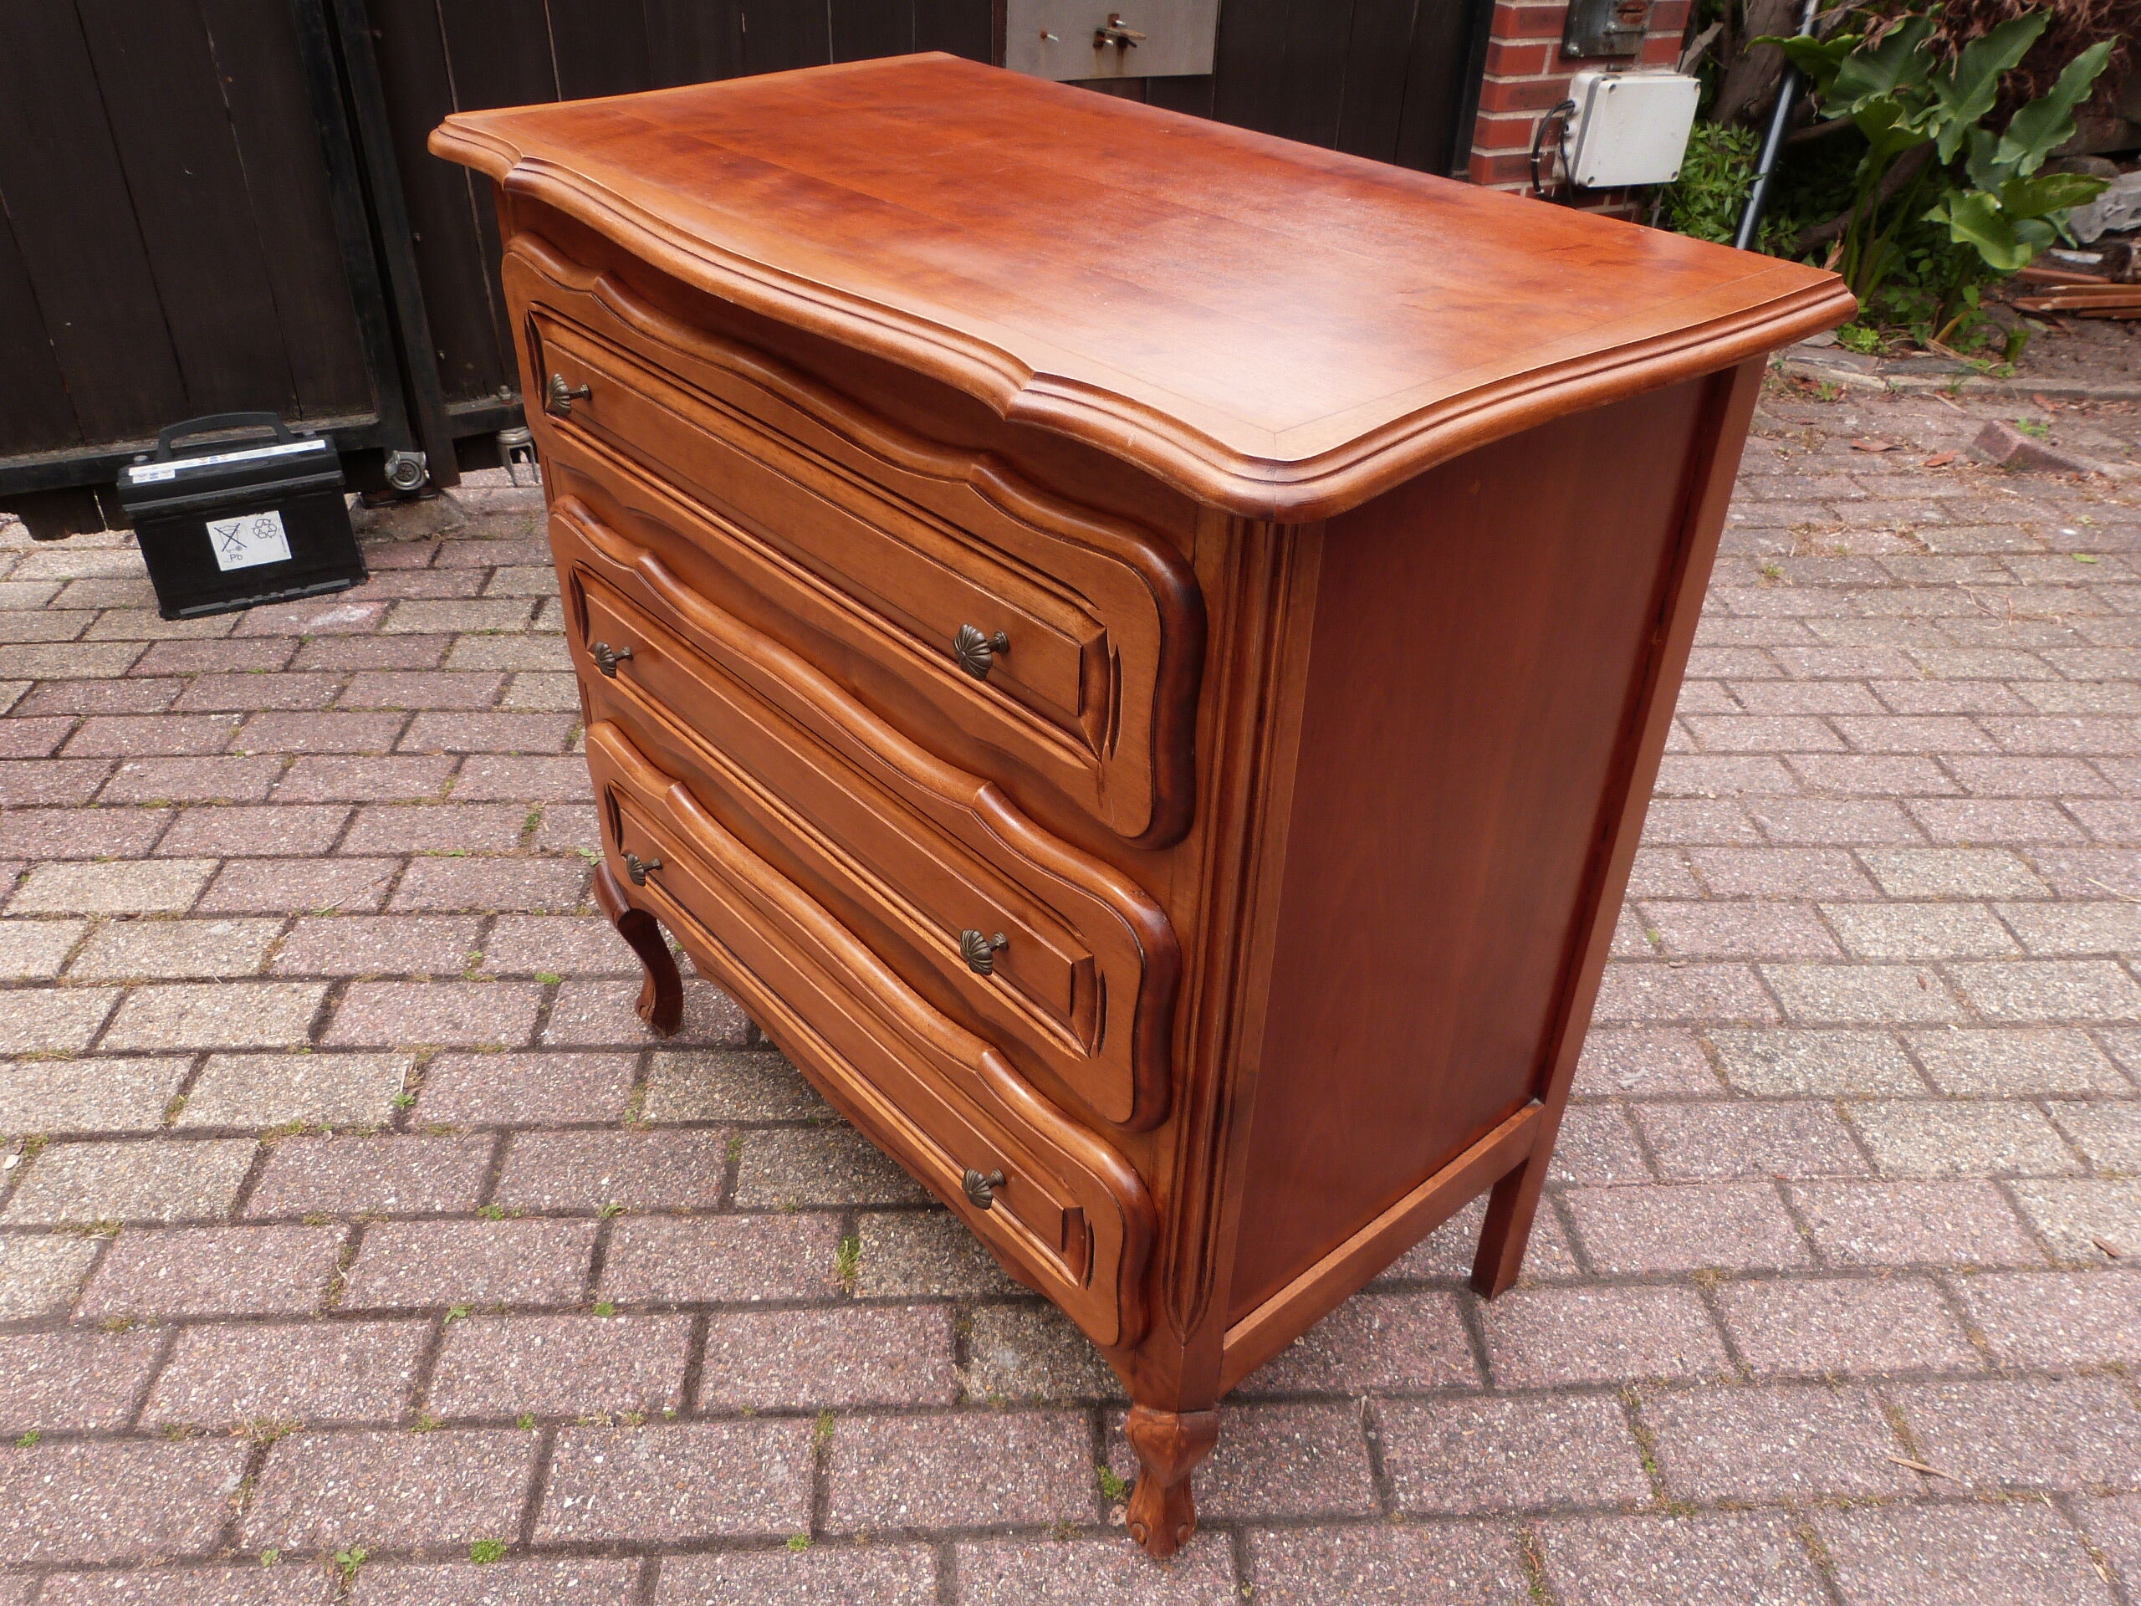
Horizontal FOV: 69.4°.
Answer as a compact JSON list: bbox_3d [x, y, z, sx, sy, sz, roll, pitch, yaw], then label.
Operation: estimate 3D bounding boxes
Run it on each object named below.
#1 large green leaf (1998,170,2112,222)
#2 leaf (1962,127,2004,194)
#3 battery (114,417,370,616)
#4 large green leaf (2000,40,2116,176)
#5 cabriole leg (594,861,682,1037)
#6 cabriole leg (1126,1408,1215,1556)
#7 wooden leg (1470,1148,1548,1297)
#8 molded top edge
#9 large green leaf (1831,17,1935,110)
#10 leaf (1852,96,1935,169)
[{"bbox_3d":[2.066,-1.274,3.239,0.240,0.100,0.110,-11,21,40],"label":"large green leaf"},{"bbox_3d":[1.949,-1.360,3.279,0.120,0.160,0.070,27,41,17],"label":"leaf"},{"bbox_3d":[-1.210,-0.440,2.252,0.276,0.238,0.175,-16,38,-23],"label":"battery"},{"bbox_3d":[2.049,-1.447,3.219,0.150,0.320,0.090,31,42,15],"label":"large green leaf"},{"bbox_3d":[-0.396,0.144,1.475,0.064,0.176,0.056,-25,42,-33],"label":"cabriole leg"},{"bbox_3d":[0.069,0.454,1.038,0.060,0.172,0.054,-25,42,-33],"label":"cabriole leg"},{"bbox_3d":[0.350,0.330,1.236,0.032,0.163,0.025,-25,42,-33],"label":"wooden leg"},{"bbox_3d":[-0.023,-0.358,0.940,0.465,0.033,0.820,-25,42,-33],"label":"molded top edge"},{"bbox_3d":[1.665,-1.517,3.176,0.210,0.190,0.110,23,39,16],"label":"large green leaf"},{"bbox_3d":[1.703,-1.388,3.203,0.160,0.150,0.120,17,37,21],"label":"leaf"}]

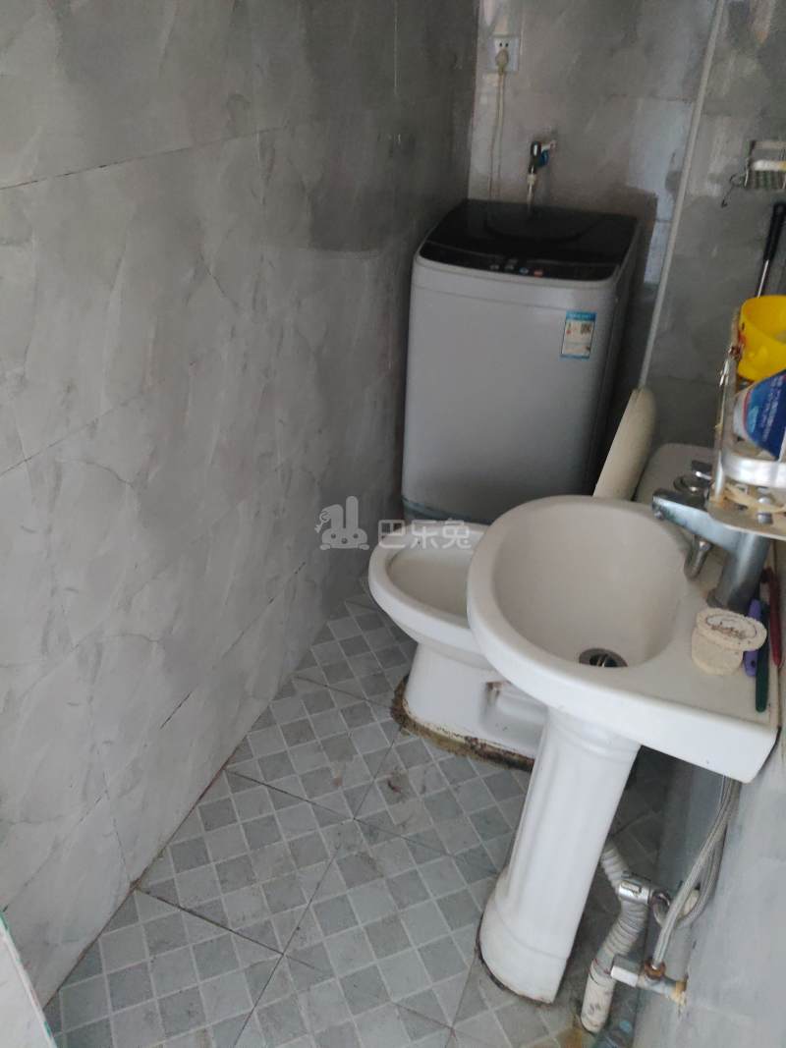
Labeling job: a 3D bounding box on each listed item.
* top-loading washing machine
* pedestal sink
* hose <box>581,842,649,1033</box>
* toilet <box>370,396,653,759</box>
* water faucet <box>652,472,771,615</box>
[{"bbox_3d":[0.346,-0.375,2.242,0.490,0.910,0.500,12,35,16],"label":"top-loading washing machine"},{"bbox_3d":[0.269,0.396,1.181,0.357,0.790,0.376,14,35,18],"label":"pedestal sink"},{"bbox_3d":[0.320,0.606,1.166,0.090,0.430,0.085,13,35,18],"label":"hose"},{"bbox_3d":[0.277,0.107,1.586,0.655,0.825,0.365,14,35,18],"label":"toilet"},{"bbox_3d":[0.355,0.012,0.886,0.135,0.158,0.050,13,35,18],"label":"water faucet"}]

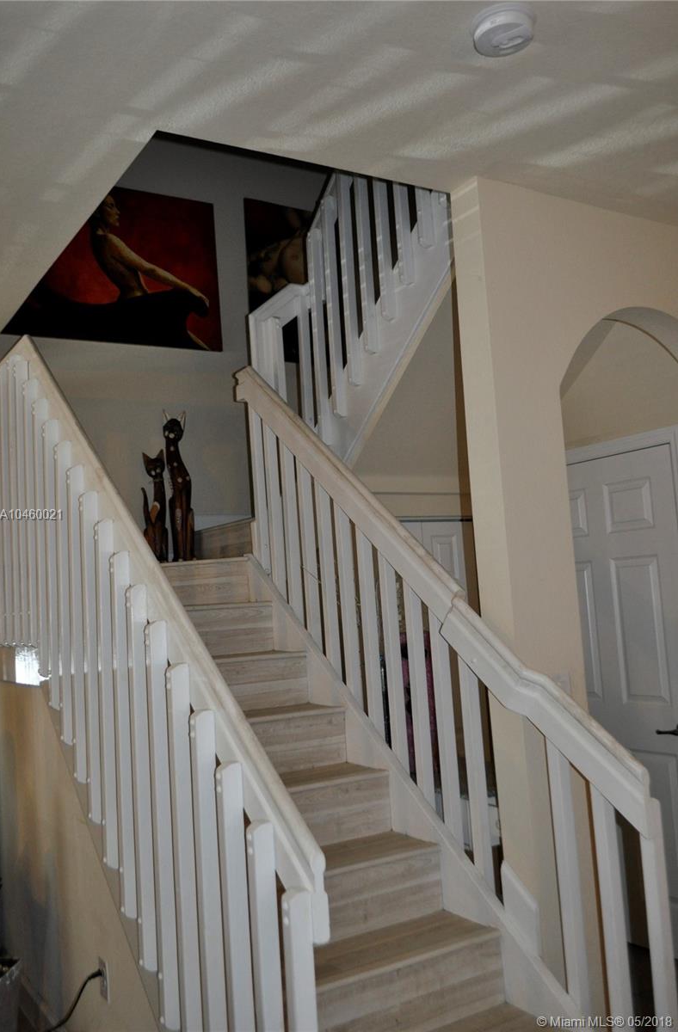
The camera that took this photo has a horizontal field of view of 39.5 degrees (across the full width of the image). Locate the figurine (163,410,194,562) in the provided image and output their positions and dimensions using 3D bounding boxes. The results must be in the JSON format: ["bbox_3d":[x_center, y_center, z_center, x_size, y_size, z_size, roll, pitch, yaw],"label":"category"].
[{"bbox_3d":[-0.795,-0.130,4.717,0.120,0.806,0.135,-5,-5,8],"label":"figurine"}]

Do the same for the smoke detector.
[{"bbox_3d":[0.351,-1.030,2.012,0.133,0.041,0.133,-4,-5,0],"label":"smoke detector"}]

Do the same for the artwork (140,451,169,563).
[{"bbox_3d":[-0.900,-0.026,4.639,0.110,0.601,0.125,-1,-6,-32],"label":"artwork"}]

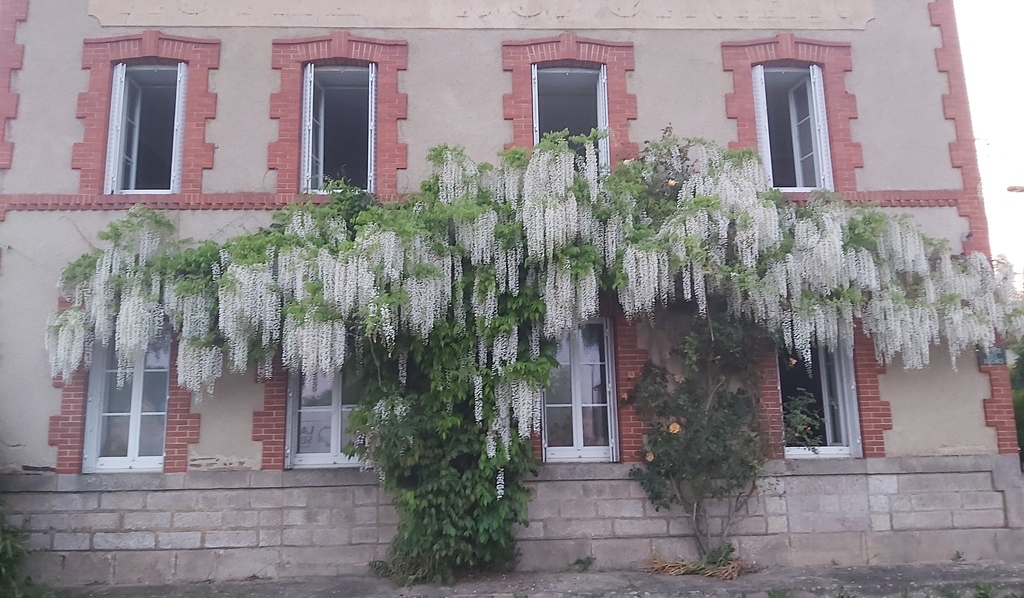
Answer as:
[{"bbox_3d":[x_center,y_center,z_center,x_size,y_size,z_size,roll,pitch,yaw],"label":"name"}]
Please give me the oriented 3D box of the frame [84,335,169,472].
[{"bbox_3d":[-4.098,1.063,8.331,0.866,1.584,0.170,-1,-10,-2],"label":"frame"}]

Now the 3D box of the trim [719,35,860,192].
[{"bbox_3d":[3.409,-2.266,9.426,1.622,2.103,0.180,-1,-11,-3],"label":"trim"}]

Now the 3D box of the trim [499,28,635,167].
[{"bbox_3d":[0.701,-2.233,9.301,1.615,2.094,0.180,-1,-11,-3],"label":"trim"}]

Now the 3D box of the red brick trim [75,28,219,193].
[{"bbox_3d":[-4.173,-2.129,8.836,1.546,1.970,0.160,-1,-10,-2],"label":"red brick trim"}]

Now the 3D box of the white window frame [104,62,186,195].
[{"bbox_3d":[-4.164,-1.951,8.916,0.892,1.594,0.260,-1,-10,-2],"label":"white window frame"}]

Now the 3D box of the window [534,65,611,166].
[{"bbox_3d":[0.710,-2.056,9.307,0.915,1.667,0.240,-1,-11,-3],"label":"window"}]

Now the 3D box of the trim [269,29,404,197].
[{"bbox_3d":[-2.048,-2.199,9.173,1.606,2.084,0.180,-1,-11,-3],"label":"trim"}]

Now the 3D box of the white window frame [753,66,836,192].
[{"bbox_3d":[3.429,-2.091,9.433,0.896,1.676,0.240,-1,-11,-3],"label":"white window frame"}]

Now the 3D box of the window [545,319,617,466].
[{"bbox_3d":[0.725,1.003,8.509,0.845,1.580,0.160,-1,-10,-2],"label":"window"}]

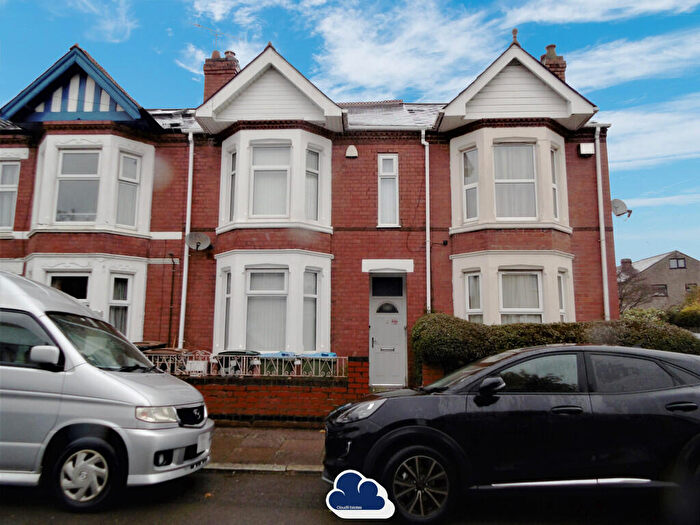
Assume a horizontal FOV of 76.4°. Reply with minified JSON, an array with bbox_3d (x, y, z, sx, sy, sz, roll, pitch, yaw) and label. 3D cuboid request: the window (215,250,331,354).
[{"bbox_3d":[-1.799,0.929,10.002,2.790,2.310,0.660,0,-8,2],"label":"window"}]

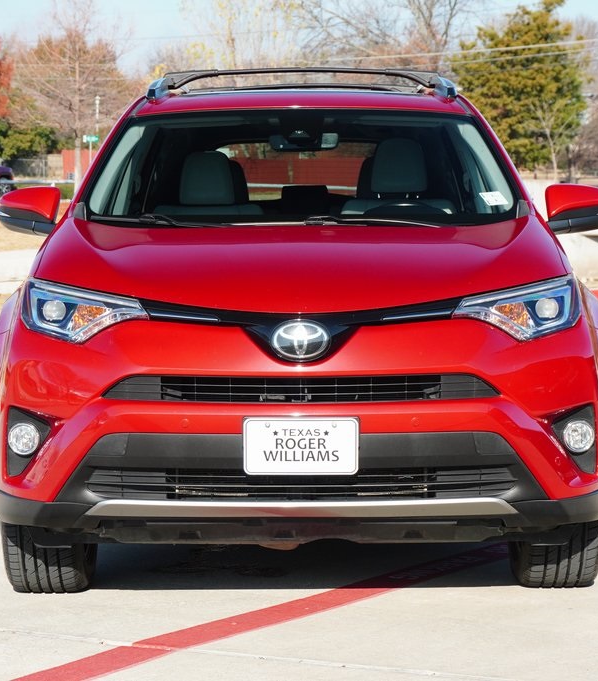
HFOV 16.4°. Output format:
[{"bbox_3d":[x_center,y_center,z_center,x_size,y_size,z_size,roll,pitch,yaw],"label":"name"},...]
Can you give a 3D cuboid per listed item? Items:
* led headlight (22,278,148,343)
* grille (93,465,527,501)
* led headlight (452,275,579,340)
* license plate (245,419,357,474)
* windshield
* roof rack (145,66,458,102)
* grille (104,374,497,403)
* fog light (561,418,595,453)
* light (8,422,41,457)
[{"bbox_3d":[-0.598,-0.086,5.792,0.389,0.167,0.384,0,3,0],"label":"led headlight"},{"bbox_3d":[0.006,0.380,5.624,1.187,0.090,0.154,0,3,0],"label":"grille"},{"bbox_3d":[0.608,-0.092,5.792,0.385,0.168,0.387,0,3,0],"label":"led headlight"},{"bbox_3d":[0.007,0.281,5.490,0.305,0.154,0.012,0,3,0],"label":"license plate"},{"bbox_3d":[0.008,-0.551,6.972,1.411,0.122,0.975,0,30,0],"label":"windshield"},{"bbox_3d":[0.015,-0.951,8.025,1.095,0.141,1.504,0,3,0],"label":"roof rack"},{"bbox_3d":[0.004,0.125,5.624,1.082,0.073,0.153,0,3,0],"label":"grille"},{"bbox_3d":[0.777,0.266,5.770,0.095,0.095,0.070,0,3,0],"label":"fog light"},{"bbox_3d":[-0.763,0.275,5.770,0.095,0.095,0.070,0,3,0],"label":"light"}]

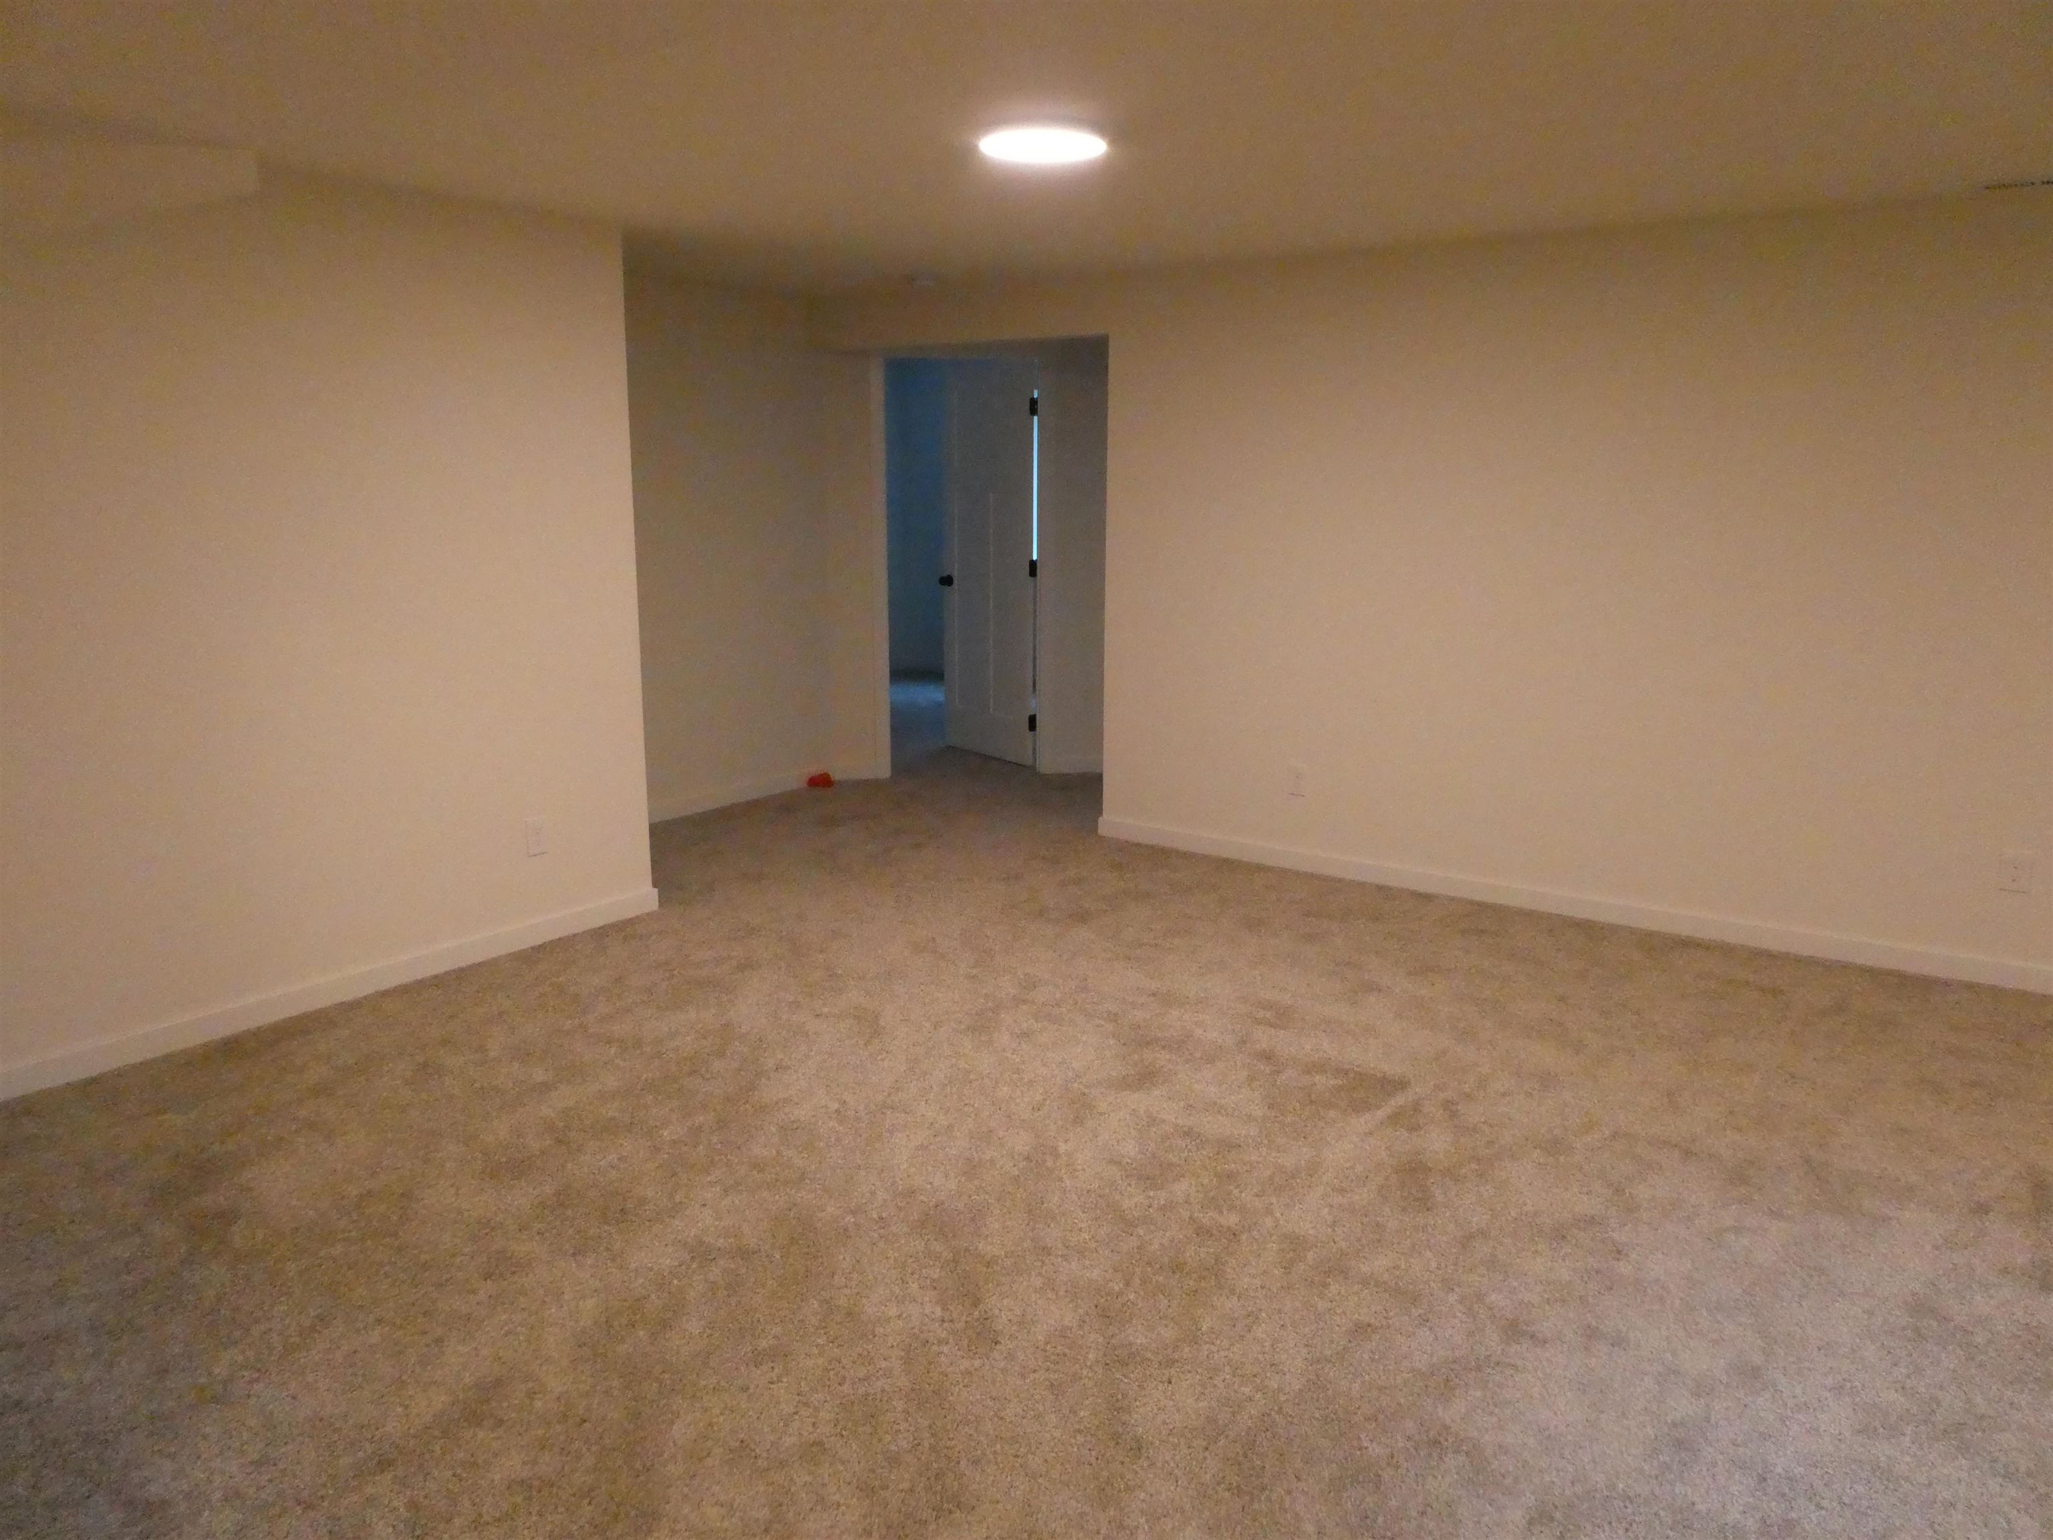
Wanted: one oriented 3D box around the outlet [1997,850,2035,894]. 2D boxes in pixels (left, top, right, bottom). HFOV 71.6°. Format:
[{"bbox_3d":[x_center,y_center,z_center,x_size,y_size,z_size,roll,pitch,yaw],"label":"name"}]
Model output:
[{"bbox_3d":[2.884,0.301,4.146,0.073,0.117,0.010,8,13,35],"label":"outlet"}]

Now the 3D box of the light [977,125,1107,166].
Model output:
[{"bbox_3d":[0.041,-1.512,3.429,0.315,0.025,0.315,0,11,0],"label":"light"}]

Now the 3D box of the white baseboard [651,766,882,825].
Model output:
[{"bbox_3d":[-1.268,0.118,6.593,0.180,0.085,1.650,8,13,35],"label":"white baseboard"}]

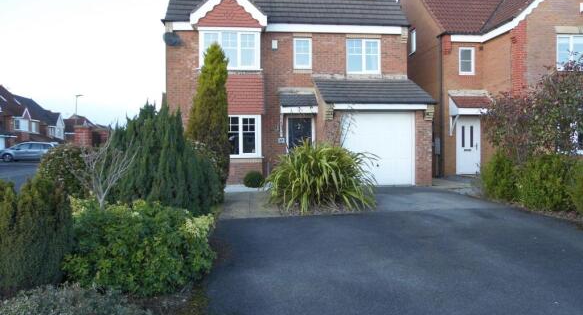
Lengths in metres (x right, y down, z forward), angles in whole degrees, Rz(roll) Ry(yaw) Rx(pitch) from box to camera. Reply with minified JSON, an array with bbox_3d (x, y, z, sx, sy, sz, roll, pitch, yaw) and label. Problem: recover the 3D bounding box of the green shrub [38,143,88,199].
[{"bbox_3d":[-4.489,0.407,8.400,1.150,1.332,1.100,0,1,-6],"label":"green shrub"}]

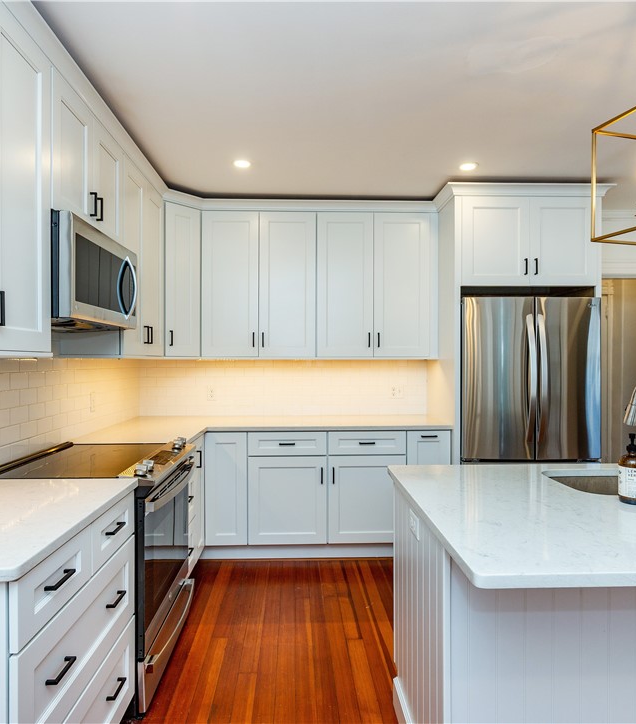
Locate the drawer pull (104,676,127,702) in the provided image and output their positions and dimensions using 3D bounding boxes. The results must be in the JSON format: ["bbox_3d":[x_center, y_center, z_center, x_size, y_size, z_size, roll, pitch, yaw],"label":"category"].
[{"bbox_3d":[-0.680,1.104,1.632,0.031,0.011,0.107,0,0,-2],"label":"drawer pull"}]

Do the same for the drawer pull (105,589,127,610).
[{"bbox_3d":[-0.679,0.800,1.631,0.031,0.011,0.107,0,0,-2],"label":"drawer pull"}]

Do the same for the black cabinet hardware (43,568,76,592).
[{"bbox_3d":[-0.663,0.563,1.244,0.031,0.011,0.107,0,0,-2],"label":"black cabinet hardware"}]

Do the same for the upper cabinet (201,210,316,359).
[{"bbox_3d":[-0.436,-0.567,3.682,0.840,1.066,0.328,0,0,-2],"label":"upper cabinet"}]

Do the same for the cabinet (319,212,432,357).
[{"bbox_3d":[0.415,-0.571,3.740,0.862,1.072,0.330,0,0,-2],"label":"cabinet"}]

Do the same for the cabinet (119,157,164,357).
[{"bbox_3d":[-1.204,-0.572,2.908,0.331,1.077,0.760,0,0,-2],"label":"cabinet"}]

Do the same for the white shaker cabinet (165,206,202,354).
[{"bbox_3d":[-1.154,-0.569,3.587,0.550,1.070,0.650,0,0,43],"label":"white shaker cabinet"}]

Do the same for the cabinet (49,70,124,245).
[{"bbox_3d":[-1.171,-0.840,2.153,0.331,0.537,0.750,0,0,-2],"label":"cabinet"}]

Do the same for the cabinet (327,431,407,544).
[{"bbox_3d":[0.324,0.850,3.575,0.539,0.766,0.615,0,0,-2],"label":"cabinet"}]

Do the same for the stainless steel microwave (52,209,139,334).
[{"bbox_3d":[-1.130,-0.368,2.168,0.415,0.408,0.750,0,0,-2],"label":"stainless steel microwave"}]

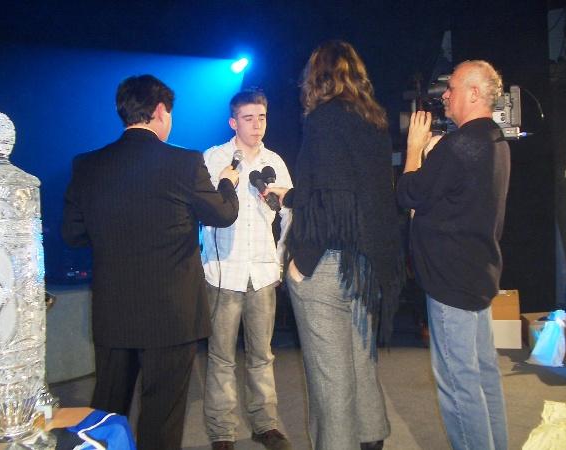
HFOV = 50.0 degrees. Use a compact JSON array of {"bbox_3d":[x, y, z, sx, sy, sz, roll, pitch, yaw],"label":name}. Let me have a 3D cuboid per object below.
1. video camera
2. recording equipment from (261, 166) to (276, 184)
[{"bbox_3d":[0.799,-0.523,2.700,0.510,0.270,0.230,-2,0,10],"label":"video camera"},{"bbox_3d":[-0.045,-0.158,2.514,0.056,0.185,0.056,-13,-24,-6],"label":"recording equipment"}]

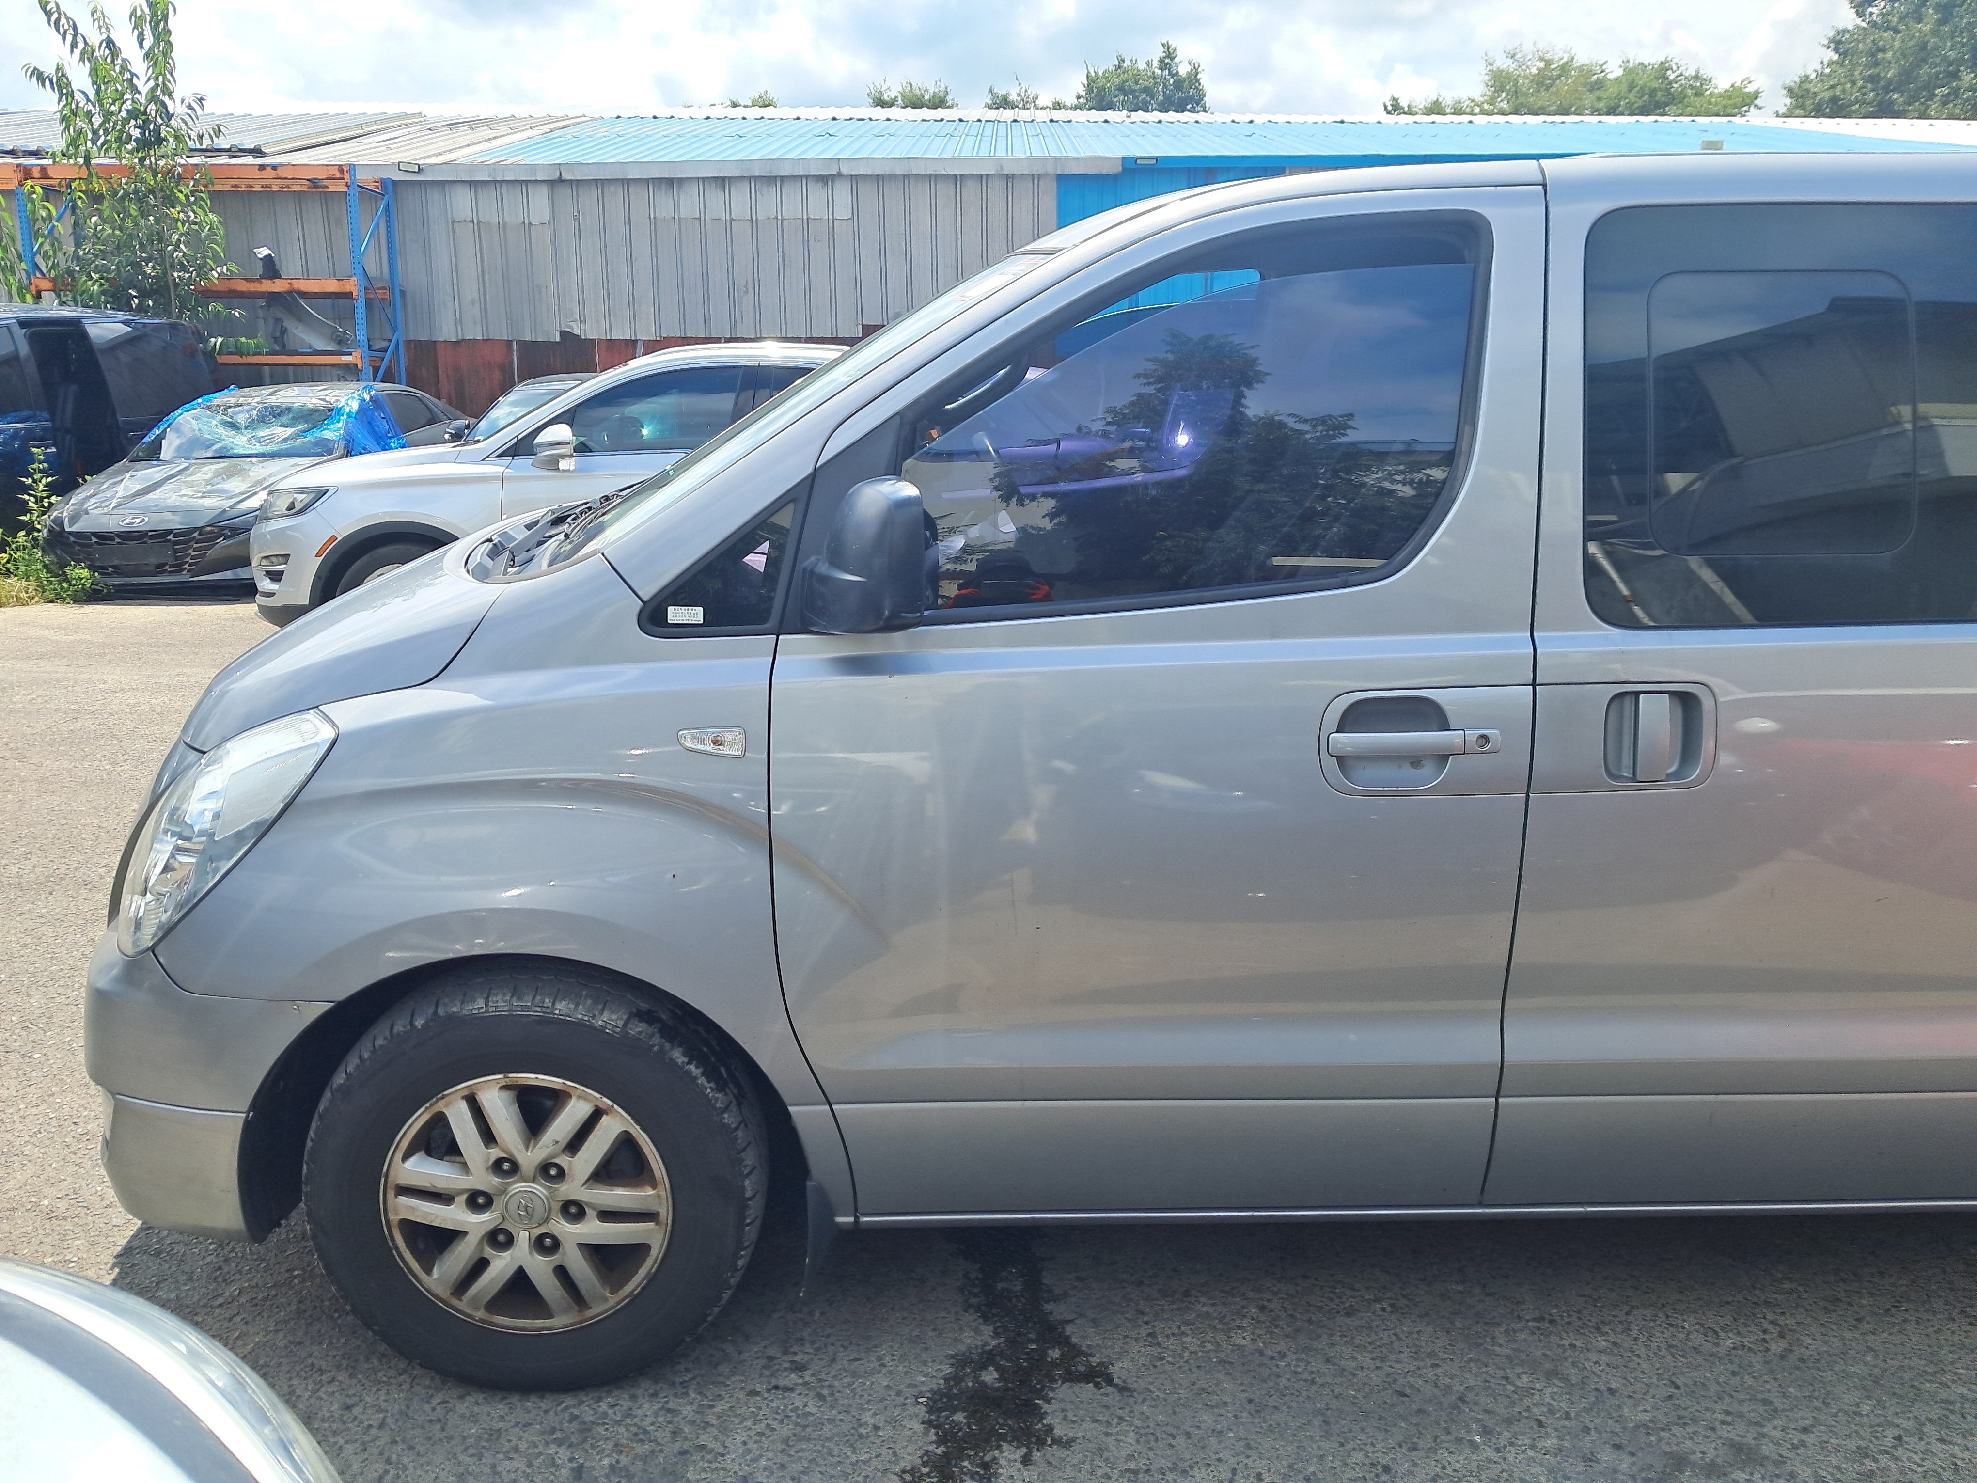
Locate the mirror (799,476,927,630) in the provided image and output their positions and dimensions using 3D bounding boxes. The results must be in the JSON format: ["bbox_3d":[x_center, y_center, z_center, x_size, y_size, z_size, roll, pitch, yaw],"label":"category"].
[{"bbox_3d":[-0.165,-0.247,1.969,0.150,0.200,0.240,-1,14,0],"label":"mirror"}]

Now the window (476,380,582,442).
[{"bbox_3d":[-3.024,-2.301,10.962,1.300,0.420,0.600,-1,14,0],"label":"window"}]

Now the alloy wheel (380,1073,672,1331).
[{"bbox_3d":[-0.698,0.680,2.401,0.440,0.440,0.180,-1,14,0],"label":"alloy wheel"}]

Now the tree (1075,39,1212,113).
[{"bbox_3d":[3.338,-11.252,34.301,3.700,8.200,3.700,-1,14,0],"label":"tree"}]

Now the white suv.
[{"bbox_3d":[-1.647,-1.338,8.464,4.552,1.655,1.950,-4,14,-12],"label":"white suv"}]

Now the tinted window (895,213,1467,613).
[{"bbox_3d":[0.265,-0.446,2.105,0.830,0.550,0.070,-1,2,0],"label":"tinted window"}]

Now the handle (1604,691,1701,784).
[{"bbox_3d":[0.924,-0.006,2.151,0.132,0.130,0.050,-1,14,0],"label":"handle"}]

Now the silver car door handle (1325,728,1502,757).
[{"bbox_3d":[0.586,0.002,2.126,0.238,0.042,0.045,-1,14,0],"label":"silver car door handle"}]

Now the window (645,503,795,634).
[{"bbox_3d":[-0.373,-0.239,2.130,0.210,0.185,0.050,0,4,5],"label":"window"}]

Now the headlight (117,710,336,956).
[{"bbox_3d":[-1.169,0.137,2.387,0.500,0.430,0.370,-2,14,-6],"label":"headlight"}]

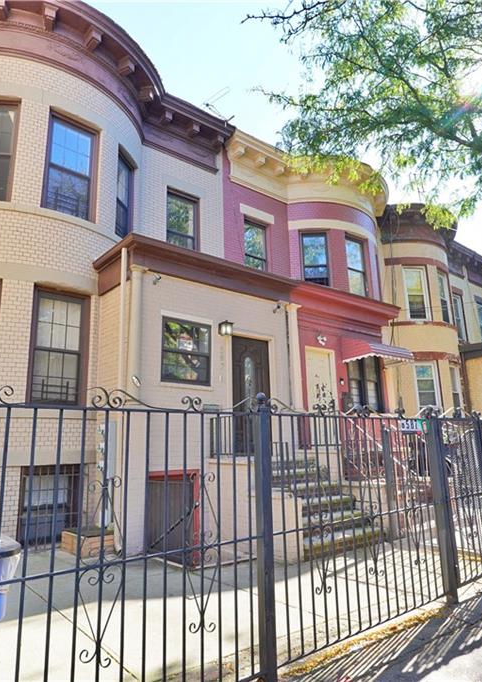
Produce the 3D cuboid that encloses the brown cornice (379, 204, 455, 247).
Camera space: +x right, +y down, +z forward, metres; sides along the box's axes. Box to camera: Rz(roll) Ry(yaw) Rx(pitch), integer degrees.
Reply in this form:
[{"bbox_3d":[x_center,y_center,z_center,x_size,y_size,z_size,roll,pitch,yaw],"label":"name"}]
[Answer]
[{"bbox_3d":[6.737,-3.814,16.333,4.357,1.084,1.520,9,-17,-38],"label":"brown cornice"}]

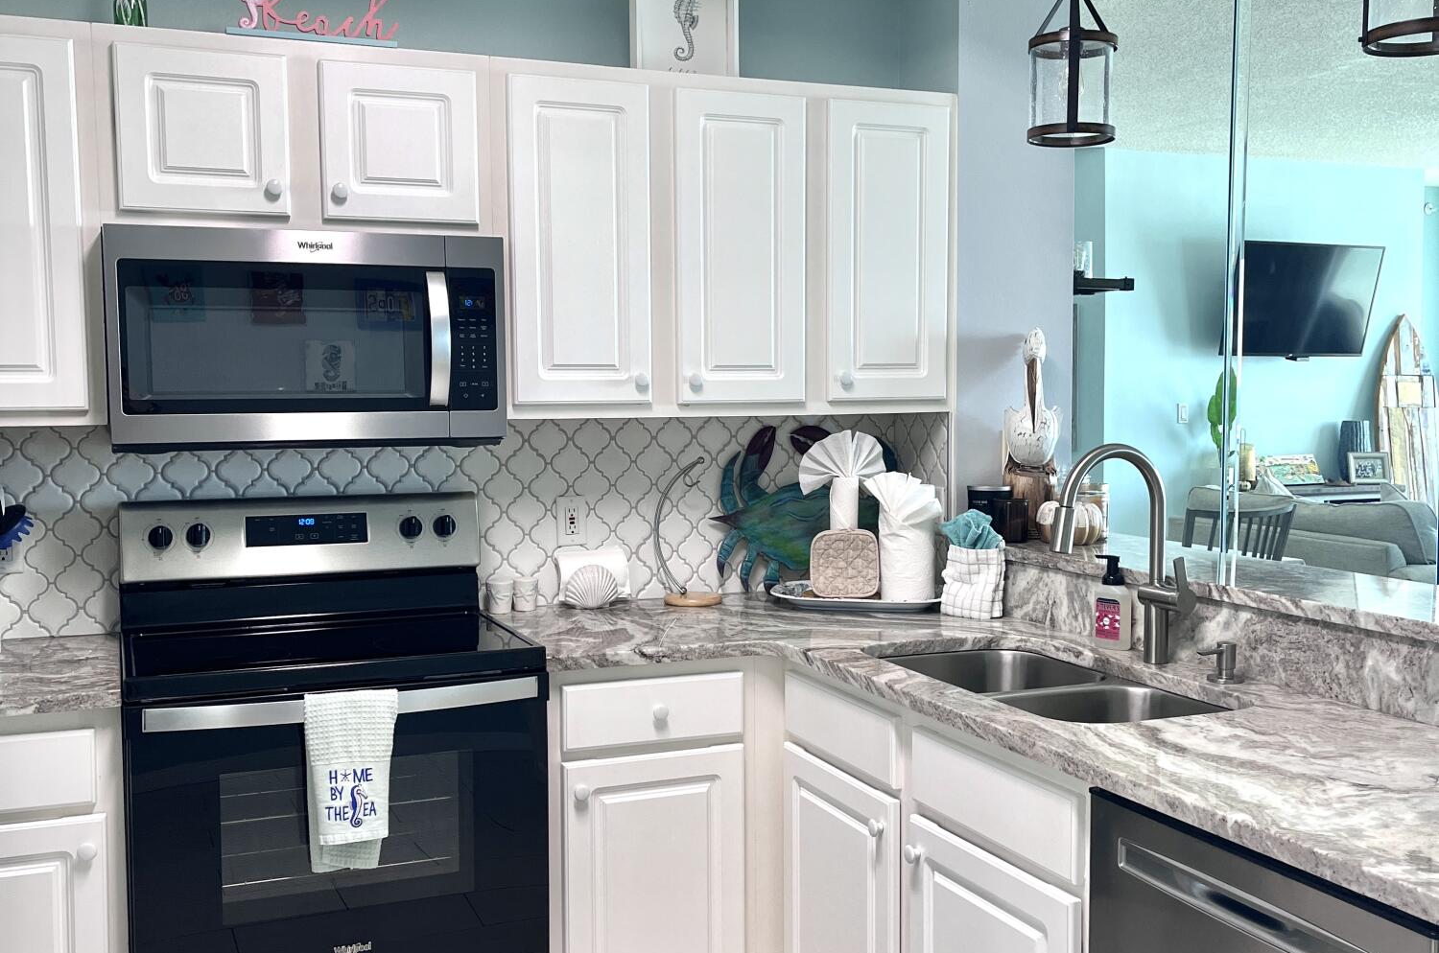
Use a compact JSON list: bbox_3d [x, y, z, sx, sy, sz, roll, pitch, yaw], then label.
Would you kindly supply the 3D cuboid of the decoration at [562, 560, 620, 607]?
[{"bbox_3d":[-0.304,0.264,3.448,0.138,0.110,0.050,-1,4,-17],"label":"decoration"}]

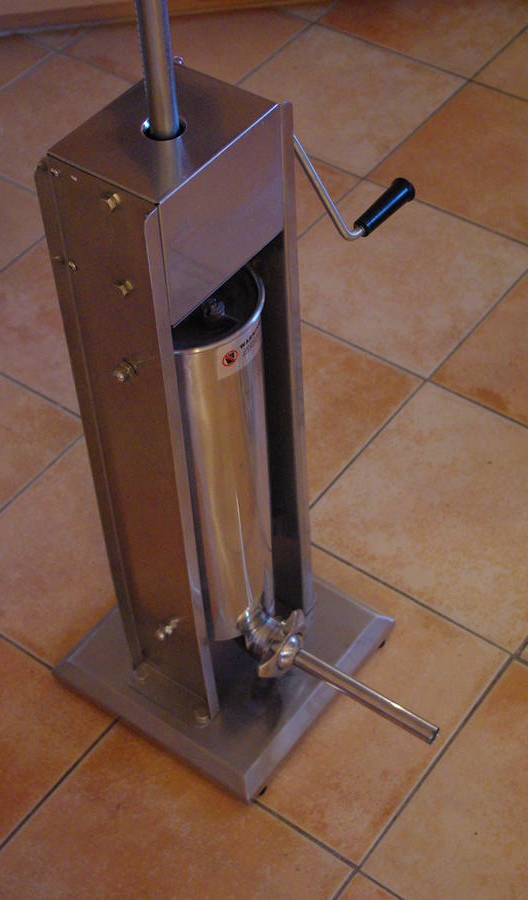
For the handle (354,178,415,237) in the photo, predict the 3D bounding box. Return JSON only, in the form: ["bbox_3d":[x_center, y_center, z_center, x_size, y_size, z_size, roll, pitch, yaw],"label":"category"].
[{"bbox_3d":[0.114,-0.230,1.355,0.025,0.025,0.072,28,55,25],"label":"handle"}]

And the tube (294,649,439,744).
[{"bbox_3d":[0.113,0.275,1.594,0.183,0.020,0.020,27,55,26],"label":"tube"}]

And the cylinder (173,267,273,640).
[{"bbox_3d":[-0.062,0.013,1.483,0.142,0.468,0.142,-2,48,2],"label":"cylinder"}]

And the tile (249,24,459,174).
[{"bbox_3d":[0.132,-0.622,2.524,0.333,0.010,0.333,28,55,25],"label":"tile"}]

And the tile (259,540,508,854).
[{"bbox_3d":[0.068,0.285,1.719,0.333,0.010,0.333,28,55,25],"label":"tile"}]

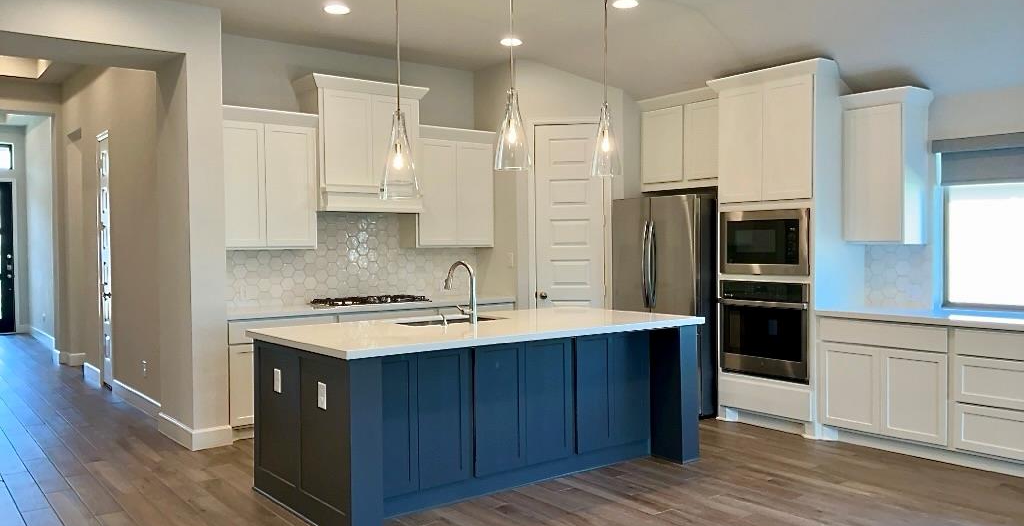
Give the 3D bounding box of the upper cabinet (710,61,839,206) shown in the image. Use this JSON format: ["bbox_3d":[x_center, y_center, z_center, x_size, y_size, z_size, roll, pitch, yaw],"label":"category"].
[{"bbox_3d":[2.105,-0.941,6.157,0.663,0.989,0.959,-1,1,-39],"label":"upper cabinet"}]

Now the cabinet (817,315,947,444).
[{"bbox_3d":[2.667,0.757,5.468,0.645,0.773,0.895,-1,1,-38],"label":"cabinet"}]

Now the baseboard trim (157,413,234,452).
[{"bbox_3d":[-2.328,1.216,5.857,0.282,0.119,0.821,-1,1,-39],"label":"baseboard trim"}]

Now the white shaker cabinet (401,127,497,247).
[{"bbox_3d":[-0.598,-0.667,7.301,0.850,1.068,0.350,-1,1,-38],"label":"white shaker cabinet"}]

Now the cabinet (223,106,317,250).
[{"bbox_3d":[-1.944,-0.633,6.204,0.801,1.043,0.376,-1,1,-39],"label":"cabinet"}]

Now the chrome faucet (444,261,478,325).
[{"bbox_3d":[-0.328,0.188,5.011,0.129,0.386,0.277,-1,1,-39],"label":"chrome faucet"}]

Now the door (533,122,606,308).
[{"bbox_3d":[0.517,0.014,7.120,0.626,2.443,0.044,0,1,6],"label":"door"}]

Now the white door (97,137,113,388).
[{"bbox_3d":[-4.058,0.019,7.996,0.040,2.453,0.584,-1,1,-39],"label":"white door"}]

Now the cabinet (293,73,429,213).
[{"bbox_3d":[-1.259,-0.944,6.718,1.078,1.078,0.425,-1,1,-39],"label":"cabinet"}]

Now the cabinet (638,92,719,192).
[{"bbox_3d":[1.643,-1.029,6.905,0.490,0.805,0.955,-1,1,-38],"label":"cabinet"}]

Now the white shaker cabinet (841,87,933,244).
[{"bbox_3d":[2.669,-0.669,5.733,0.345,1.075,0.470,-1,1,-38],"label":"white shaker cabinet"}]

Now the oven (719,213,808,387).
[{"bbox_3d":[2.066,0.231,6.113,0.590,1.256,0.770,-1,1,-38],"label":"oven"}]

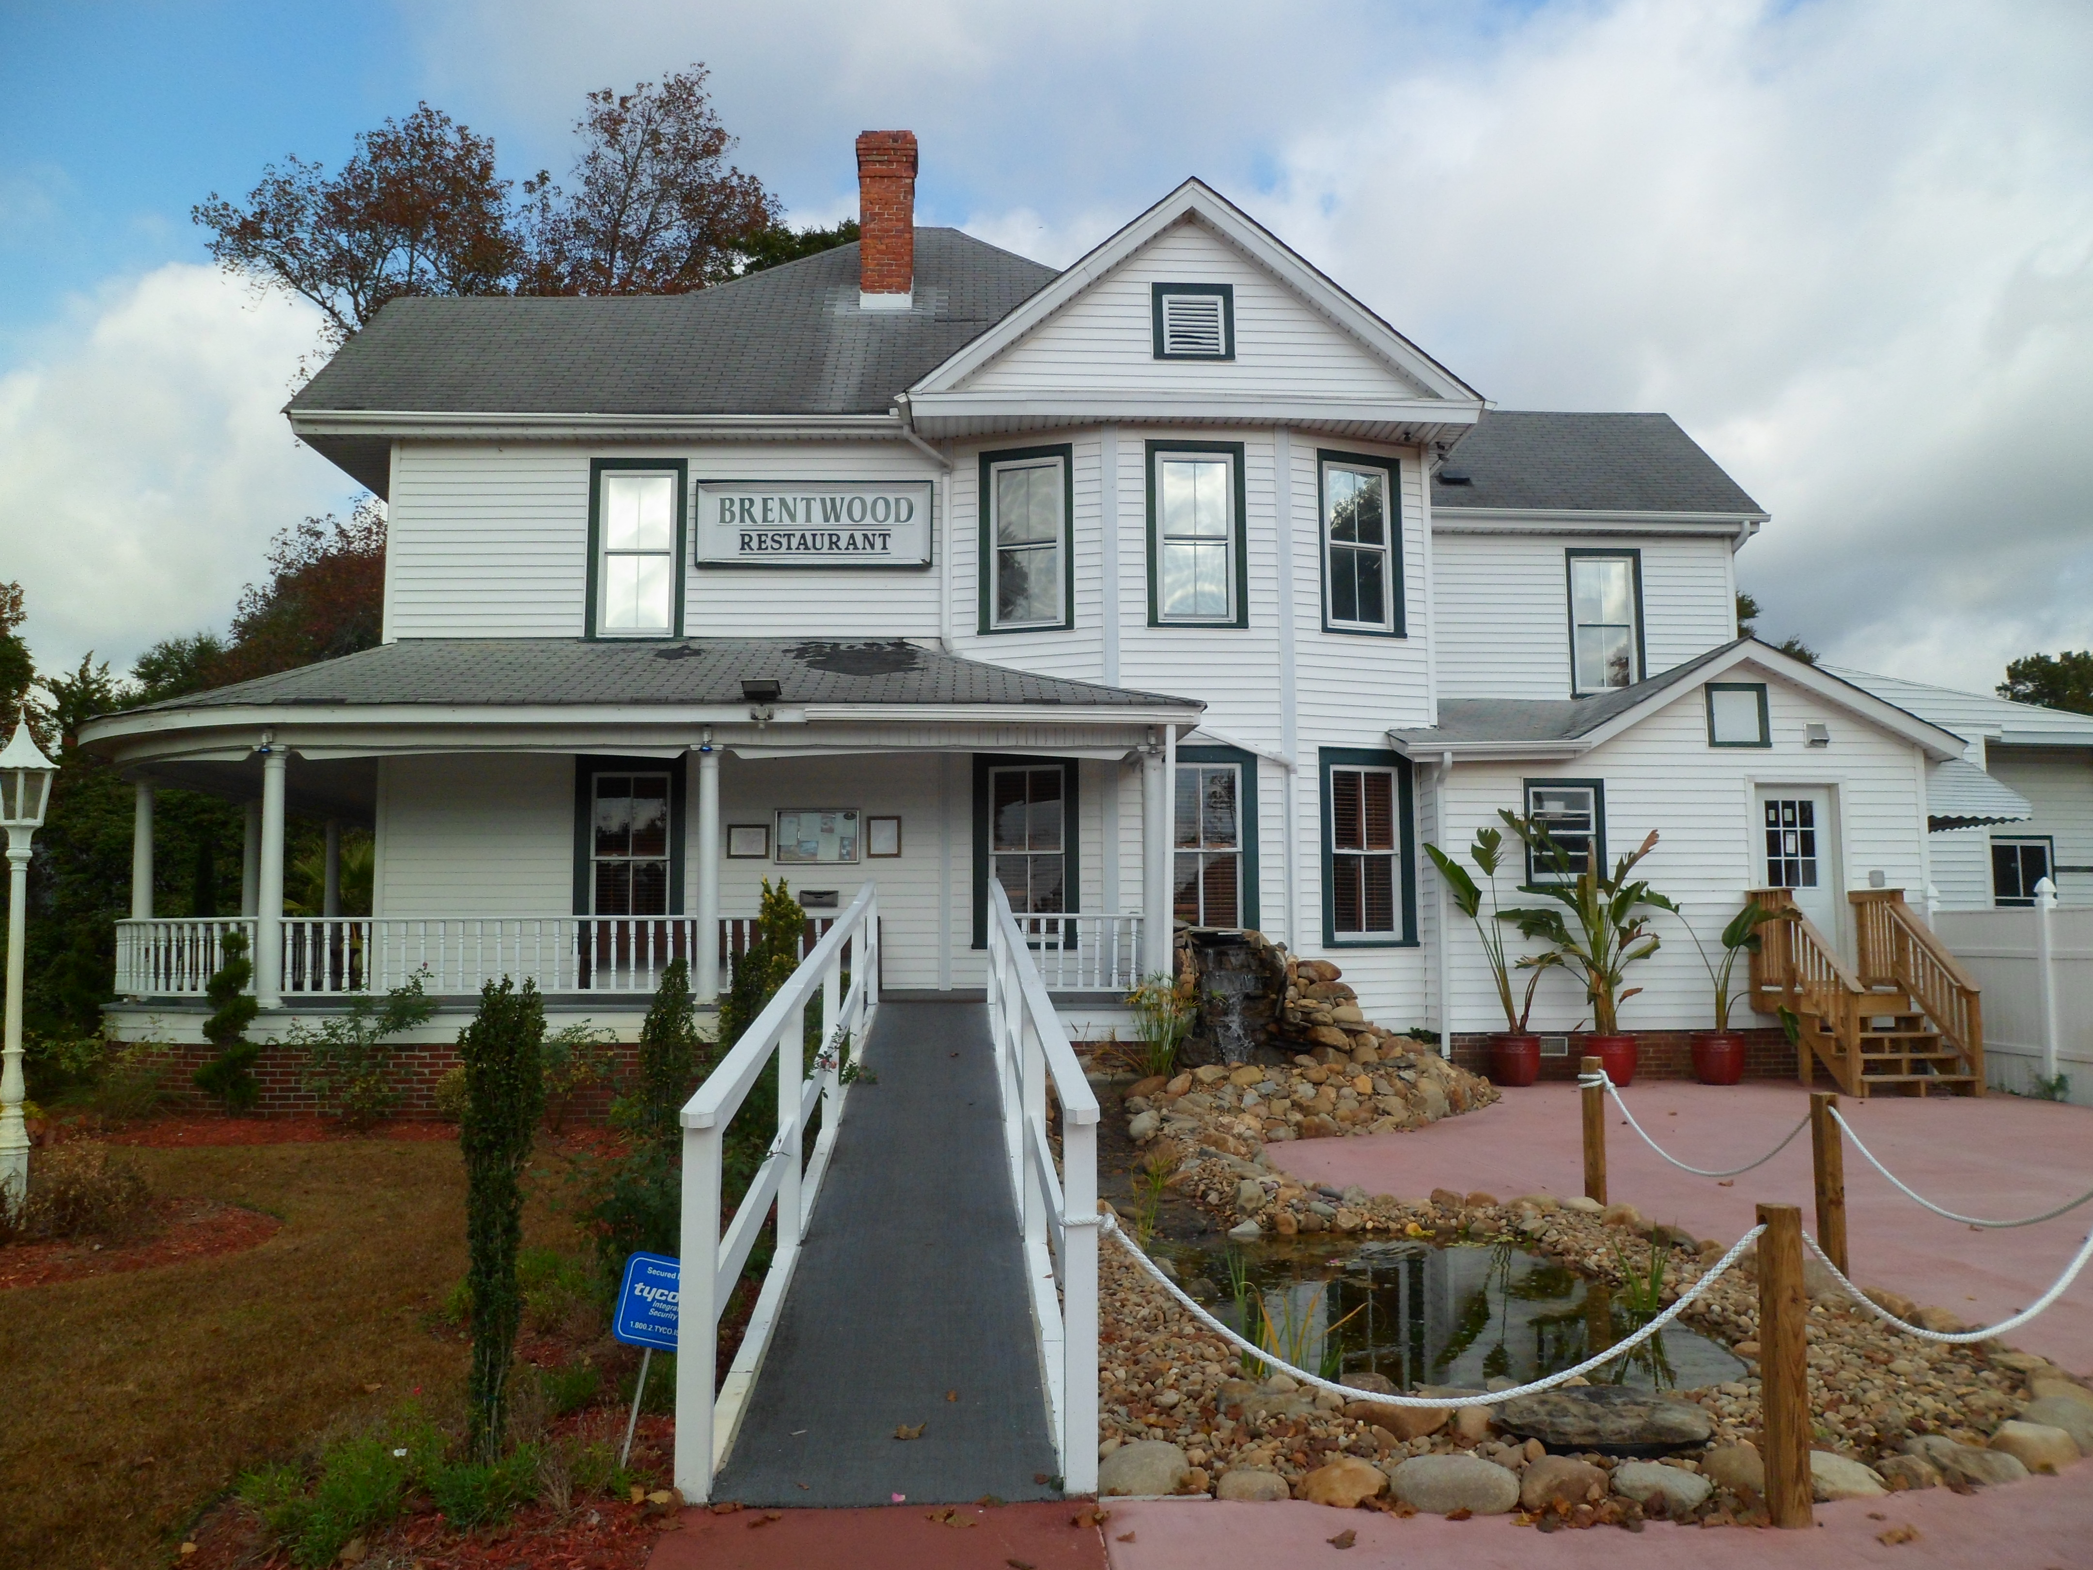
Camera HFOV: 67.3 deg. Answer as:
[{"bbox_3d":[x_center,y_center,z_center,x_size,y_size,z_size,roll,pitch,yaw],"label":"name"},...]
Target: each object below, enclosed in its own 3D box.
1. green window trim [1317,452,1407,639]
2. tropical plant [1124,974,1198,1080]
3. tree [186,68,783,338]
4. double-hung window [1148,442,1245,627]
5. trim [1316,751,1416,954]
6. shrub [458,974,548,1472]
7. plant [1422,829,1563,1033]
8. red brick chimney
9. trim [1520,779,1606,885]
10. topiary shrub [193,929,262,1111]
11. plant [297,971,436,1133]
[{"bbox_3d":[2.984,-2.271,14.846,0.938,1.727,0.110,2,-5,-23],"label":"green window trim"},{"bbox_3d":[0.907,1.924,12.542,0.574,0.879,0.550,0,-5,0],"label":"tropical plant"},{"bbox_3d":[-10.249,-4.562,28.655,11.197,18.083,9.500,0,-6,-4],"label":"tree"},{"bbox_3d":[1.521,-2.551,15.942,1.030,1.960,0.100,0,-6,-4],"label":"double-hung window"},{"bbox_3d":[3.265,0.635,15.972,1.090,2.020,0.100,2,-7,-20],"label":"trim"},{"bbox_3d":[-1.630,1.292,4.712,0.265,1.433,0.250,0,-5,0],"label":"shrub"},{"bbox_3d":[4.304,1.390,15.185,1.330,1.970,1.000,0,-6,-5],"label":"plant"},{"bbox_3d":[-1.963,-6.774,19.283,0.730,2.225,0.730,0,-6,-2],"label":"red brick chimney"},{"bbox_3d":[5.236,0.476,15.844,0.822,1.073,0.100,0,-5,-3],"label":"trim"},{"bbox_3d":[-6.741,1.953,12.948,0.566,1.508,0.566,0,-5,0],"label":"topiary shrub"},{"bbox_3d":[-5.383,2.084,12.425,1.163,1.254,0.950,0,-5,0],"label":"plant"}]

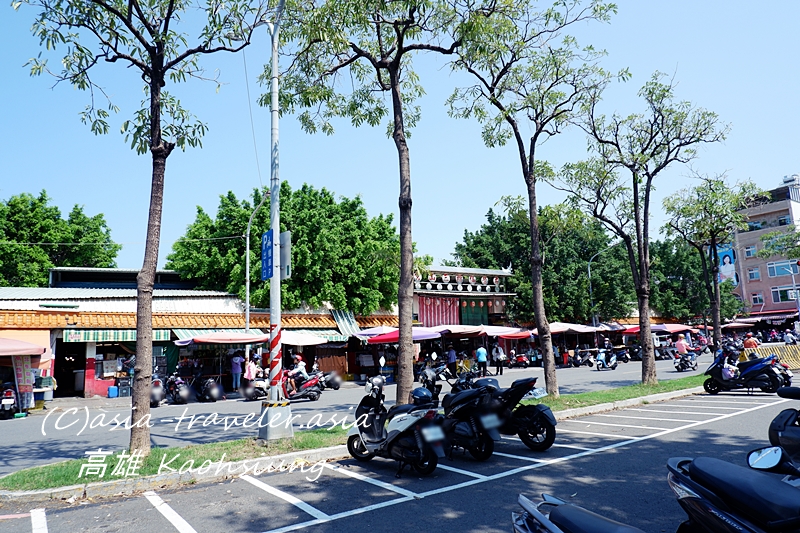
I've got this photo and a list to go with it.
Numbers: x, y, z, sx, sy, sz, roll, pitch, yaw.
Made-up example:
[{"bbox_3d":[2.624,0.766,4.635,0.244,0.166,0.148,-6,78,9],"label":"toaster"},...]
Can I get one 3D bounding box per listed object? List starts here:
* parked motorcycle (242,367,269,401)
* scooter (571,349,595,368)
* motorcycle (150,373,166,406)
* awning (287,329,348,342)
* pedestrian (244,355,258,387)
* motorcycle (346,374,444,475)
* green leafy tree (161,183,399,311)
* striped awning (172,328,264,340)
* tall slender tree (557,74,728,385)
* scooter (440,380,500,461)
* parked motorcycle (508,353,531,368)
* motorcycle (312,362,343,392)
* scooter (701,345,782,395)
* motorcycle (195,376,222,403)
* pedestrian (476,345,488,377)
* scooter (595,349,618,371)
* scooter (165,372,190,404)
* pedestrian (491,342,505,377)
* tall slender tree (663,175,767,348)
[{"bbox_3d":[-4.950,4.116,18.200,0.680,1.120,1.800,-6,-10,20],"label":"parked motorcycle"},{"bbox_3d":[10.460,5.242,29.352,0.660,1.070,1.780,2,-10,-24],"label":"scooter"},{"bbox_3d":[-8.217,4.090,17.129,0.680,1.120,1.820,3,-11,-30],"label":"motorcycle"},{"bbox_3d":[-4.476,3.437,25.129,3.666,0.630,1.200,4,-12,-35],"label":"awning"},{"bbox_3d":[-5.173,3.858,17.952,0.600,1.500,0.520,6,-12,-41],"label":"pedestrian"},{"bbox_3d":[-0.080,1.974,6.550,0.690,1.120,1.780,5,-12,-39],"label":"motorcycle"},{"bbox_3d":[-7.515,0.961,32.772,14.000,12.200,12.000,4,-11,-37],"label":"green leafy tree"},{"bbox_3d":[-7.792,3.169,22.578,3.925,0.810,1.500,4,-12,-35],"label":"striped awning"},{"bbox_3d":[7.840,-1.344,16.121,5.000,9.800,4.700,-2,-9,0],"label":"tall slender tree"},{"bbox_3d":[0.656,2.019,7.128,0.700,1.140,1.880,4,-12,-37],"label":"scooter"},{"bbox_3d":[7.054,5.564,30.605,0.660,1.060,1.720,6,-12,-41],"label":"parked motorcycle"},{"bbox_3d":[-2.995,4.488,21.001,0.680,1.120,1.820,6,-13,-44],"label":"motorcycle"},{"bbox_3d":[8.294,2.537,12.426,0.720,1.150,1.900,6,-12,-41],"label":"scooter"},{"bbox_3d":[-6.690,4.086,17.706,0.680,1.080,1.750,6,-13,-43],"label":"motorcycle"},{"bbox_3d":[3.938,4.531,24.728,0.500,1.580,0.380,-2,-9,0],"label":"pedestrian"},{"bbox_3d":[10.166,4.630,25.345,1.740,1.060,0.660,3,-11,-32],"label":"scooter"},{"bbox_3d":[-7.606,4.104,17.634,0.680,1.100,1.750,5,-12,-40],"label":"scooter"},{"bbox_3d":[4.714,4.520,25.015,0.550,1.600,0.400,-6,-10,23],"label":"pedestrian"},{"bbox_3d":[12.376,0.127,19.704,3.500,7.900,3.500,4,-12,-35],"label":"tall slender tree"}]

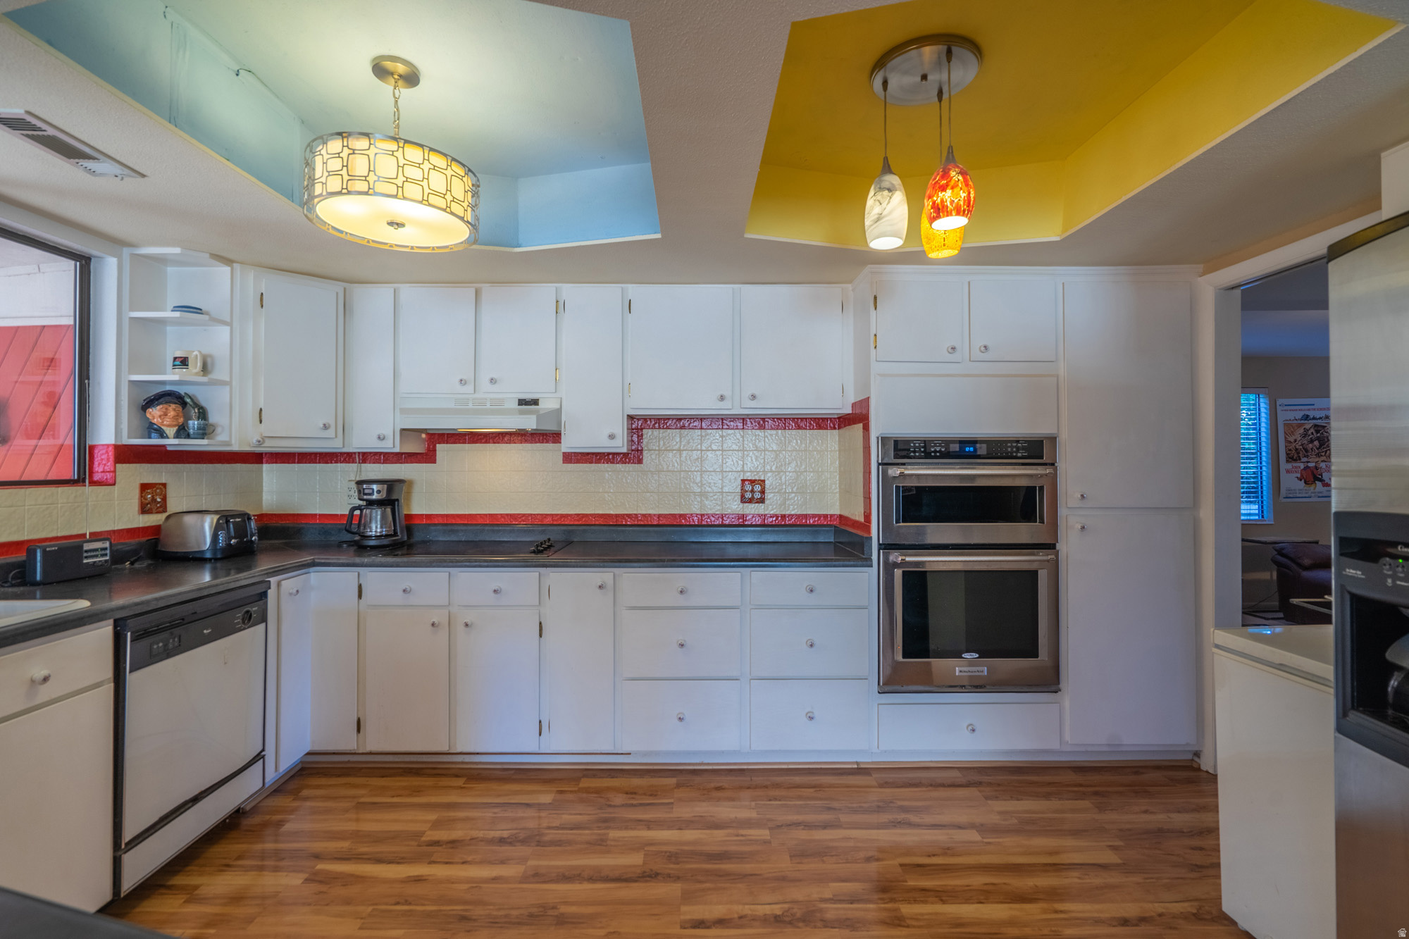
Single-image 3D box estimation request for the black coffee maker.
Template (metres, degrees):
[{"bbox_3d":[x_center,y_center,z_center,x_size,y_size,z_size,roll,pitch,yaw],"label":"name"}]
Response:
[{"bbox_3d":[-1.615,0.210,3.060,0.185,0.320,0.260,0,0,10],"label":"black coffee maker"}]

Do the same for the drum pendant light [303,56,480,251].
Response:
[{"bbox_3d":[-0.891,-0.926,1.810,0.455,0.460,0.455,0,0,0],"label":"drum pendant light"}]

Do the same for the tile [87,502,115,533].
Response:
[{"bbox_3d":[-2.283,0.181,2.367,0.012,0.110,0.110,0,0,0],"label":"tile"}]

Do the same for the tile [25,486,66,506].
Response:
[{"bbox_3d":[-2.272,0.093,2.148,0.010,0.058,0.110,0,0,-1],"label":"tile"}]

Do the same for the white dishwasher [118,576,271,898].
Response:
[{"bbox_3d":[-1.915,0.830,2.030,0.600,0.820,0.610,0,0,-2],"label":"white dishwasher"}]

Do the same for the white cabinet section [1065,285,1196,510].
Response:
[{"bbox_3d":[1.806,-0.321,2.968,0.559,0.978,0.600,0,0,-1],"label":"white cabinet section"}]

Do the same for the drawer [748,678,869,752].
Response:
[{"bbox_3d":[0.440,1.031,2.835,0.490,0.293,0.440,0,0,0],"label":"drawer"}]

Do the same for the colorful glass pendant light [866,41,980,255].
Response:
[{"bbox_3d":[0.620,-0.900,1.775,0.315,0.515,0.330,0,0,0],"label":"colorful glass pendant light"}]

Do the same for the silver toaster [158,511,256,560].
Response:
[{"bbox_3d":[-2.122,0.277,2.697,0.262,0.190,0.245,0,0,-5],"label":"silver toaster"}]

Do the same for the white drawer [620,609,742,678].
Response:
[{"bbox_3d":[-0.097,0.734,2.835,0.492,0.289,0.440,0,0,0],"label":"white drawer"}]

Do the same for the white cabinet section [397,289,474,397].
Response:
[{"bbox_3d":[-1.231,-0.593,3.020,0.360,0.490,0.300,0,0,-1],"label":"white cabinet section"}]

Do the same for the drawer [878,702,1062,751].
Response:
[{"bbox_3d":[1.105,1.072,2.860,0.764,0.195,0.500,0,0,-1],"label":"drawer"}]

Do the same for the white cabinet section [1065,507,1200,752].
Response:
[{"bbox_3d":[1.773,0.666,2.890,0.530,0.965,0.560,0,0,-1],"label":"white cabinet section"}]

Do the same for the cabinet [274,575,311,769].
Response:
[{"bbox_3d":[-1.965,0.815,2.565,0.570,0.760,0.215,0,0,-1],"label":"cabinet"}]

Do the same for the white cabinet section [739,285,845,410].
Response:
[{"bbox_3d":[0.401,-0.558,3.020,0.480,0.560,0.300,0,0,-1],"label":"white cabinet section"}]

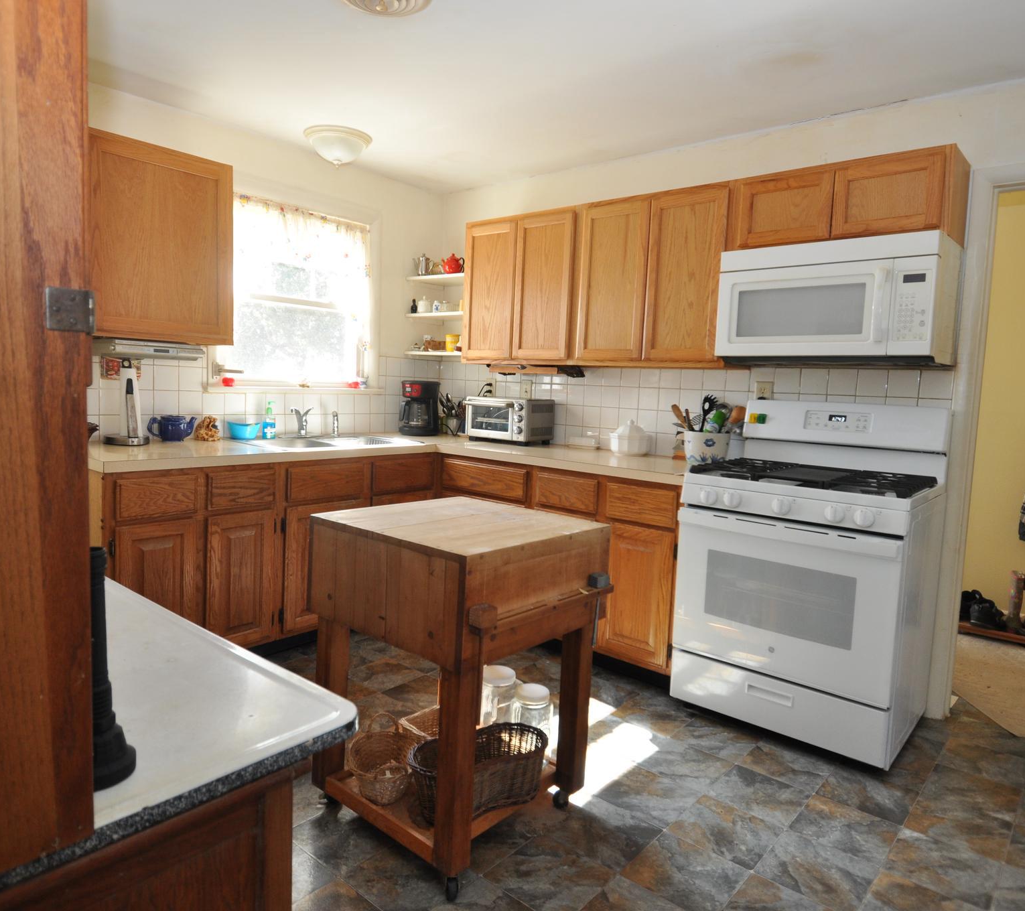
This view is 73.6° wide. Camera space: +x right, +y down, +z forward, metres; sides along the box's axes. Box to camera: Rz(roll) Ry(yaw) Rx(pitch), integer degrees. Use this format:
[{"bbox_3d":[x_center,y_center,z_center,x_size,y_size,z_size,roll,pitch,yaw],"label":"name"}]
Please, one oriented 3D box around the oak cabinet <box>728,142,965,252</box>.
[{"bbox_3d":[1.255,-0.921,2.611,0.763,0.298,0.335,7,8,41],"label":"oak cabinet"}]

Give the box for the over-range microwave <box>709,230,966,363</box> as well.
[{"bbox_3d":[1.223,-0.572,2.624,0.753,0.420,0.395,7,8,41],"label":"over-range microwave"}]

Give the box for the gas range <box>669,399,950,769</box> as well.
[{"bbox_3d":[1.118,0.402,2.608,0.760,1.192,0.650,7,8,41],"label":"gas range"}]

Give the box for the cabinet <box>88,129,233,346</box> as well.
[{"bbox_3d":[-1.536,-0.870,2.890,0.330,0.767,0.600,7,8,41],"label":"cabinet"}]

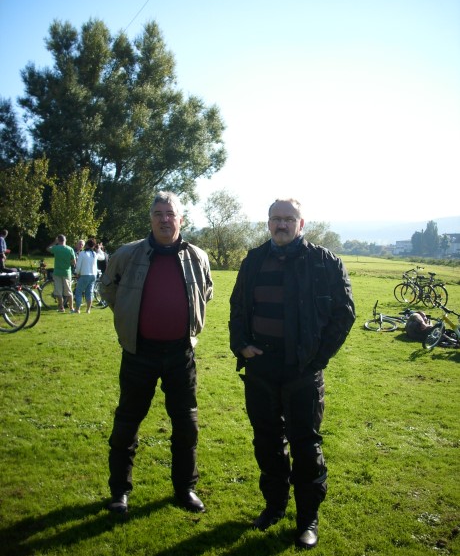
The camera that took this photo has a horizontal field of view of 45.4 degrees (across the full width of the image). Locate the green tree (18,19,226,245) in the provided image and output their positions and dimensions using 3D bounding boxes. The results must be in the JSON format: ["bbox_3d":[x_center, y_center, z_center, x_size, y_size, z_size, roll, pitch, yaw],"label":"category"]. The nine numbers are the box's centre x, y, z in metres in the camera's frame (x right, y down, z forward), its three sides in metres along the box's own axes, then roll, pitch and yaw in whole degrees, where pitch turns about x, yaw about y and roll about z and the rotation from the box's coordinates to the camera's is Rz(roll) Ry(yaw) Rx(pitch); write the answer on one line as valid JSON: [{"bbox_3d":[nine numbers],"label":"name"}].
[{"bbox_3d":[-9.780,-12.418,50.000,17.500,20.500,15.500,1,3,0],"label":"green tree"}]

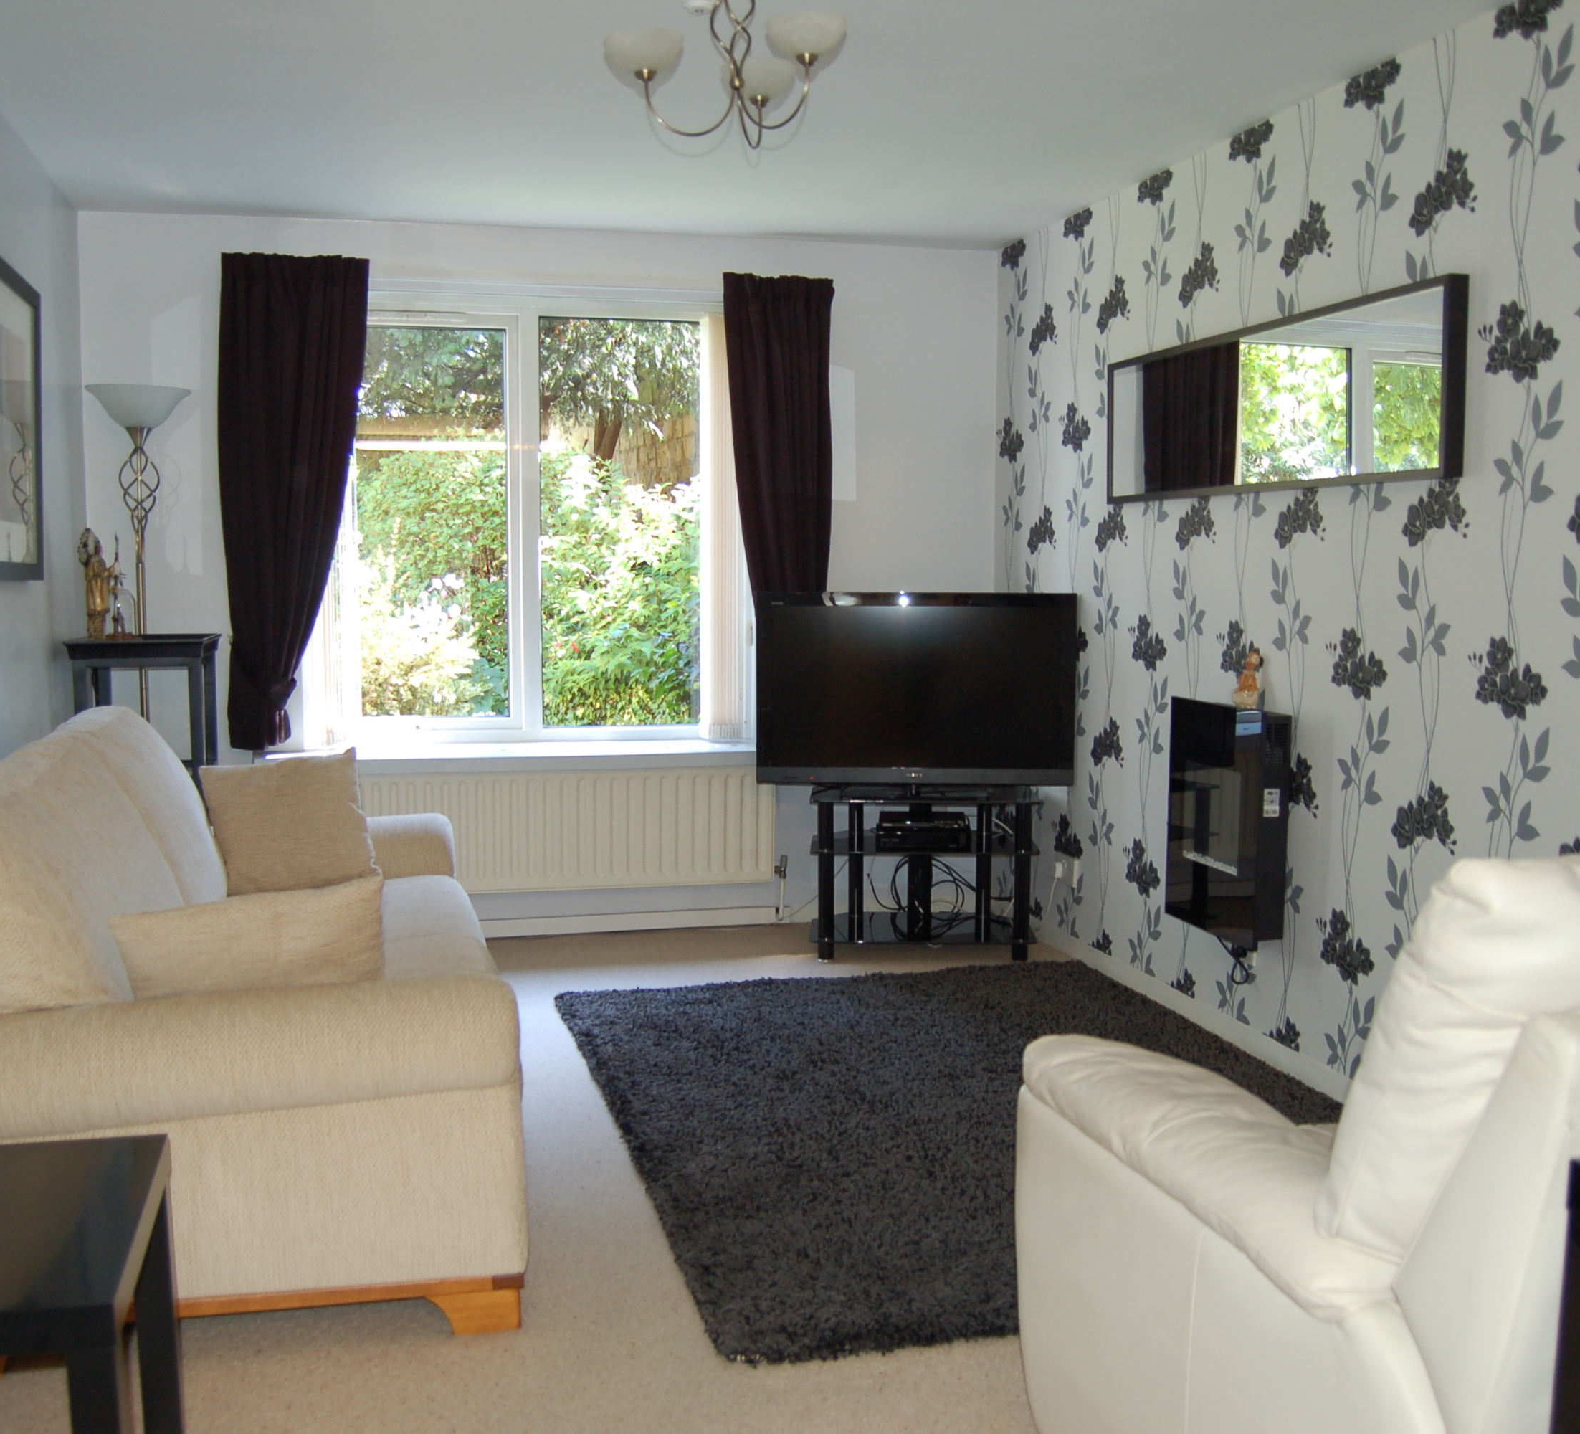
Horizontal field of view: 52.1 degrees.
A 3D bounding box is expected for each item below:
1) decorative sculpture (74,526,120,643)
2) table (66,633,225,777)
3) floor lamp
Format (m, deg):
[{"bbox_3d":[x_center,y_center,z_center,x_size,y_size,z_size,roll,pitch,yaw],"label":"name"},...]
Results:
[{"bbox_3d":[-2.009,-0.381,4.687,0.110,0.350,0.105,4,6,31],"label":"decorative sculpture"},{"bbox_3d":[-1.906,0.287,4.807,0.380,1.041,0.420,-1,5,-15],"label":"table"},{"bbox_3d":[-2.015,-0.117,5.032,0.300,1.804,0.300,-1,5,-15],"label":"floor lamp"}]

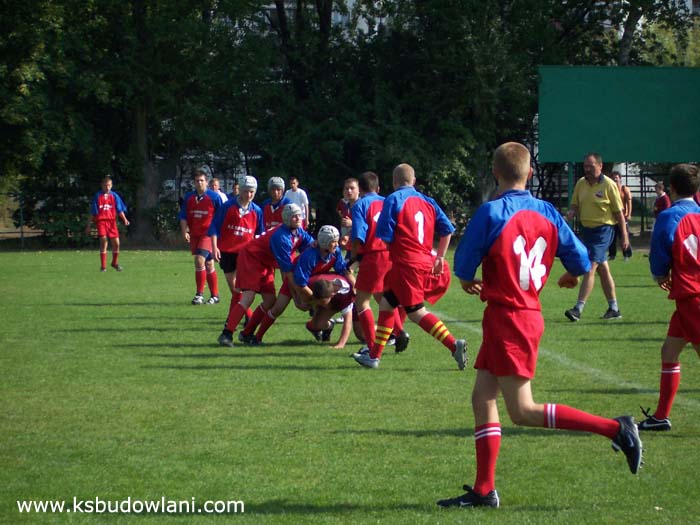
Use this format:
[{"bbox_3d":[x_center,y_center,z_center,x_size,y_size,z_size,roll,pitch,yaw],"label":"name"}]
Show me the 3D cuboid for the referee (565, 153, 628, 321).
[{"bbox_3d":[2.660,-0.296,28.803,0.600,1.790,0.580,1,2,38],"label":"referee"}]

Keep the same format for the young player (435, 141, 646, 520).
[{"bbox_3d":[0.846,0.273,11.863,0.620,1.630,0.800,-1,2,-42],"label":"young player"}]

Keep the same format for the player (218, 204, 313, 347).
[{"bbox_3d":[-0.760,0.098,24.013,0.850,1.280,0.580,1,2,25],"label":"player"}]

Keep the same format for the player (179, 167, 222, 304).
[{"bbox_3d":[-1.820,-0.335,32.604,0.540,1.650,0.380,0,2,-4],"label":"player"}]

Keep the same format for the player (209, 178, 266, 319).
[{"bbox_3d":[-1.148,-0.119,27.008,0.560,1.540,0.500,0,2,-4],"label":"player"}]

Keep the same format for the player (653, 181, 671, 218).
[{"bbox_3d":[5.678,-0.734,48.499,0.330,1.530,0.450,-1,2,-32],"label":"player"}]

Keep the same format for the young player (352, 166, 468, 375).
[{"bbox_3d":[0.474,0.027,20.910,0.600,1.600,0.700,-1,2,-38],"label":"young player"}]

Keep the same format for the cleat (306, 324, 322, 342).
[{"bbox_3d":[-0.323,0.659,24.600,0.100,0.110,0.260,-2,32,-44],"label":"cleat"}]

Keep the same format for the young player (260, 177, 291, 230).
[{"bbox_3d":[-0.812,-0.191,29.507,0.470,1.540,0.380,0,2,-2],"label":"young player"}]

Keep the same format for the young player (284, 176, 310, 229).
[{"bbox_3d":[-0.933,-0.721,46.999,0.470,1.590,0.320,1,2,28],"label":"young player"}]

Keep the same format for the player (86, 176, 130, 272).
[{"bbox_3d":[-4.035,-0.651,44.600,0.700,1.590,0.380,0,2,4],"label":"player"}]

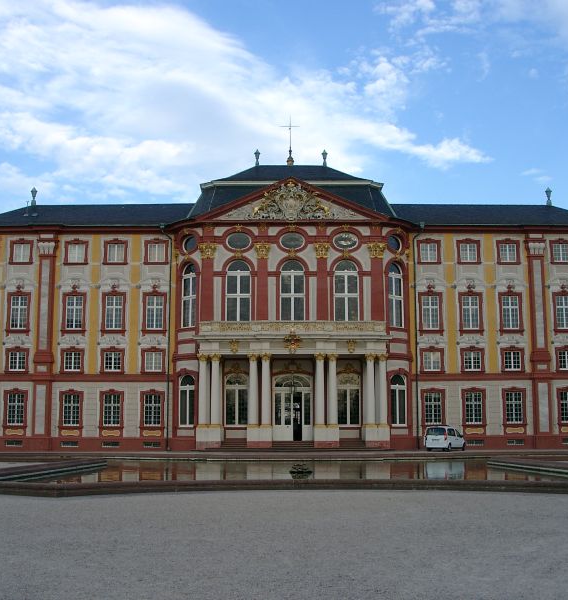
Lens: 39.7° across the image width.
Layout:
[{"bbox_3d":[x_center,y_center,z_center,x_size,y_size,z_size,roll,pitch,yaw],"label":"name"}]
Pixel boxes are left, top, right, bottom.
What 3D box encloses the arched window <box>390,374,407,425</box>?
[{"bbox_3d":[9.202,8.026,62.974,0.250,4.080,2.000,-8,-11,43],"label":"arched window"}]

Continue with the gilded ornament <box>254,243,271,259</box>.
[{"bbox_3d":[-1.693,-3.885,61.867,1.250,1.230,0.400,0,-8,-1],"label":"gilded ornament"}]

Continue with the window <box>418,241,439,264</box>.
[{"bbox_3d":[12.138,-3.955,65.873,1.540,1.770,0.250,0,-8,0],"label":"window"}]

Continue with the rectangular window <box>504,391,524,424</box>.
[{"bbox_3d":[18.581,8.682,63.373,1.370,2.730,0.250,0,-8,-1],"label":"rectangular window"}]

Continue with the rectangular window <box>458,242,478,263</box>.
[{"bbox_3d":[14.796,-3.754,62.965,1.474,1.572,0.250,0,-8,-1],"label":"rectangular window"}]

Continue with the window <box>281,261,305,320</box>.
[{"bbox_3d":[0.695,-0.620,61.406,1.939,5.018,0.200,0,-8,-1],"label":"window"}]

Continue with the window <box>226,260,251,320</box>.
[{"bbox_3d":[-3.488,-0.626,60.231,1.900,4.875,0.300,0,-7,-1],"label":"window"}]

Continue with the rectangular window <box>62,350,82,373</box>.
[{"bbox_3d":[-17.312,5.073,64.371,1.500,1.660,0.250,0,-8,0],"label":"rectangular window"}]

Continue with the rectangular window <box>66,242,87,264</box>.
[{"bbox_3d":[-16.969,-3.803,64.338,1.480,1.710,0.250,0,-8,-1],"label":"rectangular window"}]

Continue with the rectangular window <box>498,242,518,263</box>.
[{"bbox_3d":[17.905,-3.758,62.672,1.409,1.593,0.250,0,-8,-1],"label":"rectangular window"}]

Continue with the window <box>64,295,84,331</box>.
[{"bbox_3d":[-16.356,0.999,61.584,1.406,2.685,0.250,0,-8,-1],"label":"window"}]

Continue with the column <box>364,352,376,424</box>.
[{"bbox_3d":[6.229,6.492,56.585,0.760,5.101,0.760,0,-8,-1],"label":"column"}]

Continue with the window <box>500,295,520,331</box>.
[{"bbox_3d":[18.074,1.008,62.595,1.340,2.757,0.250,0,-7,-1],"label":"window"}]

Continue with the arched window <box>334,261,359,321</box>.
[{"bbox_3d":[4.779,-0.575,59.940,1.901,4.992,0.250,0,-8,-1],"label":"arched window"}]

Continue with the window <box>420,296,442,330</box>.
[{"bbox_3d":[11.579,1.008,61.918,1.398,2.755,0.250,0,-8,-1],"label":"window"}]

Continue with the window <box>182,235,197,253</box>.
[{"bbox_3d":[-7.354,-4.397,61.153,0.300,1.347,1.850,6,-10,-41],"label":"window"}]

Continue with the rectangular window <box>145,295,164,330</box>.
[{"bbox_3d":[-10.498,1.027,63.825,1.490,2.890,0.250,0,-8,-1],"label":"rectangular window"}]

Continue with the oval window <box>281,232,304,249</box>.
[{"bbox_3d":[0.694,-4.650,61.973,1.941,1.328,0.200,0,-8,-1],"label":"oval window"}]

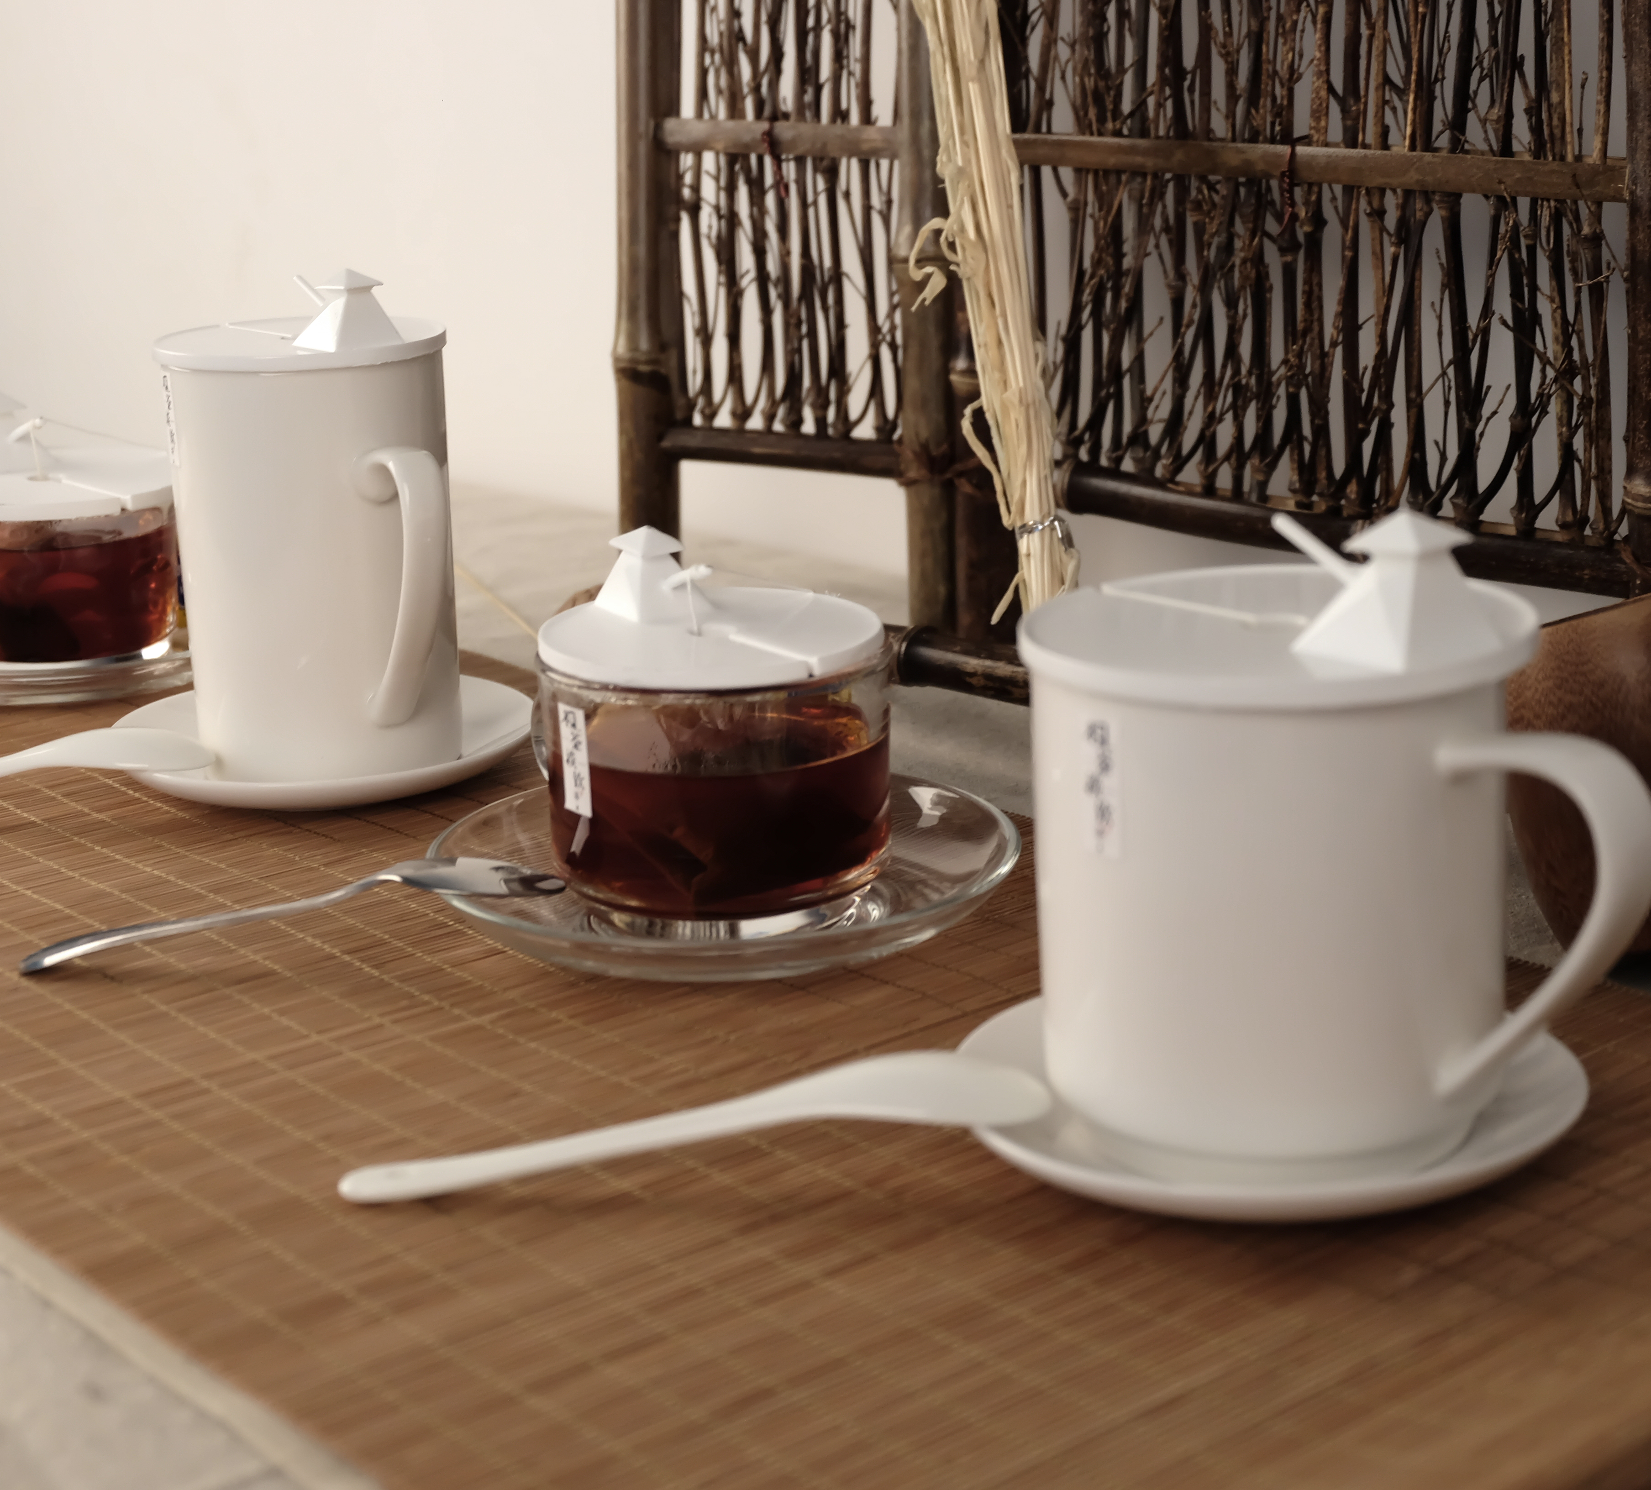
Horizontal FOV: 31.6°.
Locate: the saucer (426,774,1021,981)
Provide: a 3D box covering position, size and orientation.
[{"bbox_3d":[-0.024,0.033,0.702,0.143,0.018,0.143,-2,16,1],"label":"saucer"}]

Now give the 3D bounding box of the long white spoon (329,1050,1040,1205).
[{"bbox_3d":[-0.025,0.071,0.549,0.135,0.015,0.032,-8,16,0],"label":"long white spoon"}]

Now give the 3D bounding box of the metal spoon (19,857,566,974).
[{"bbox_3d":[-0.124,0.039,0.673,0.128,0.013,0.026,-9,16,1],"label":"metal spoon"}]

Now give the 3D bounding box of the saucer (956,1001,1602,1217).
[{"bbox_3d":[0.085,0.069,0.565,0.121,0.014,0.121,0,16,9],"label":"saucer"}]

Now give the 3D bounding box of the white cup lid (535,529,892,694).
[{"bbox_3d":[-0.027,-0.033,0.683,0.082,0.026,0.082,-2,16,1],"label":"white cup lid"}]

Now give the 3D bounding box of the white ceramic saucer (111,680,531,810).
[{"bbox_3d":[-0.142,0.001,0.828,0.121,0.014,0.121,-2,16,1],"label":"white ceramic saucer"}]

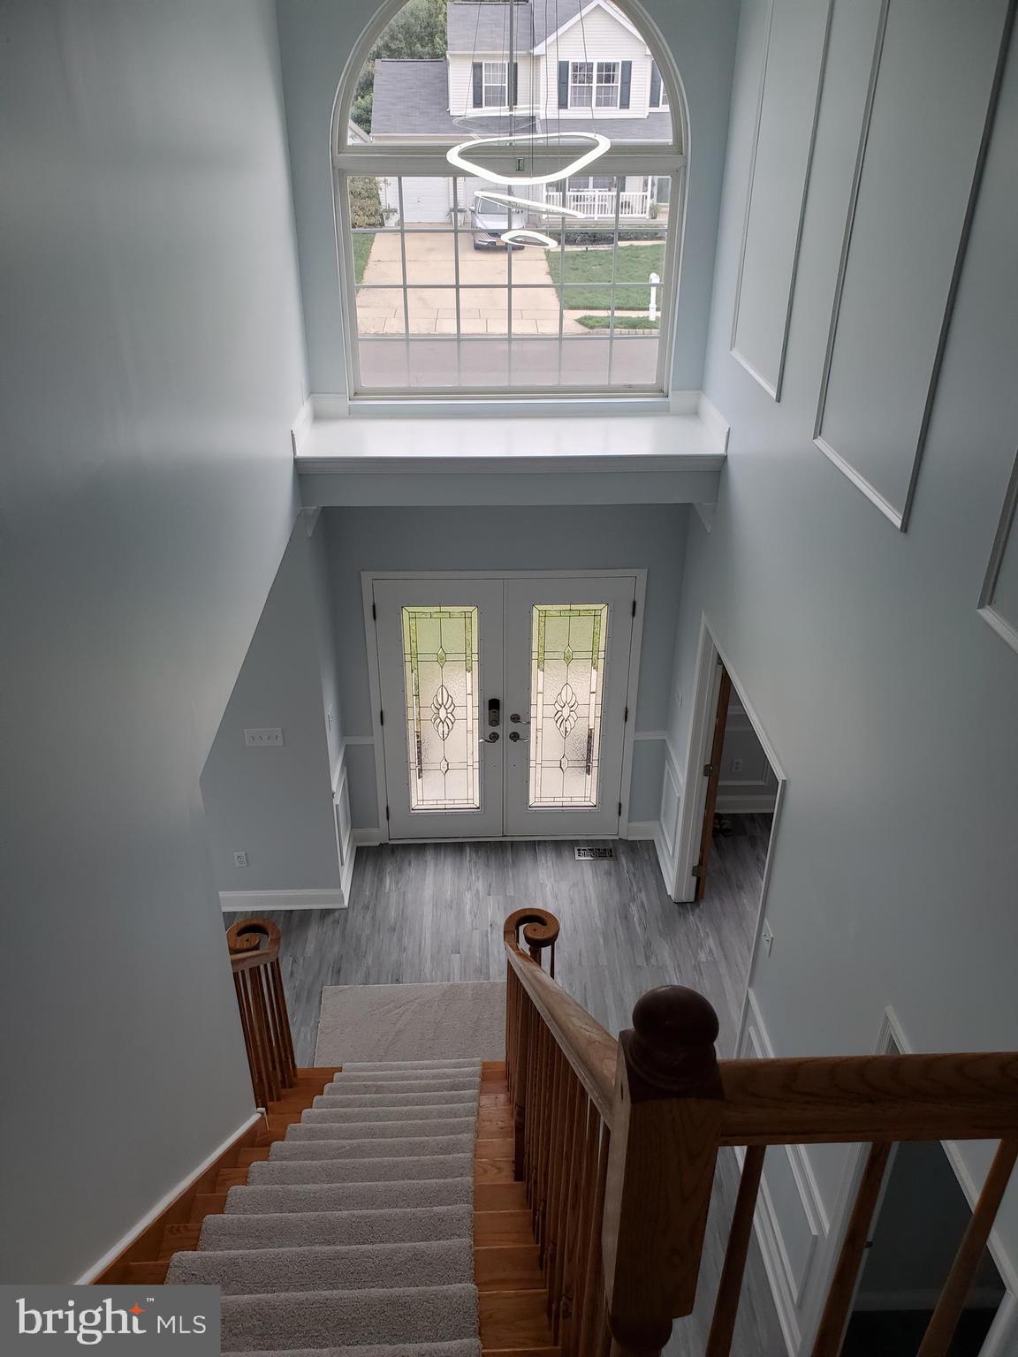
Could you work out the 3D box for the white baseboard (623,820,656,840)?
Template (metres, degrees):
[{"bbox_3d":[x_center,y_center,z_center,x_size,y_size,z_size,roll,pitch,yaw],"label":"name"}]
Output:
[{"bbox_3d":[0.966,1.107,7.319,0.212,0.153,0.020,-1,28,-2],"label":"white baseboard"}]

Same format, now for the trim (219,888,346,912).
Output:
[{"bbox_3d":[-1.471,1.447,6.651,0.822,0.153,0.020,-1,28,-2],"label":"trim"}]

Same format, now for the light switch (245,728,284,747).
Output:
[{"bbox_3d":[-1.457,0.353,6.074,0.212,0.115,0.012,-1,28,-2],"label":"light switch"}]

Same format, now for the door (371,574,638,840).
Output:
[{"bbox_3d":[-0.026,0.253,6.857,1.650,2.020,0.060,-1,28,-2],"label":"door"}]

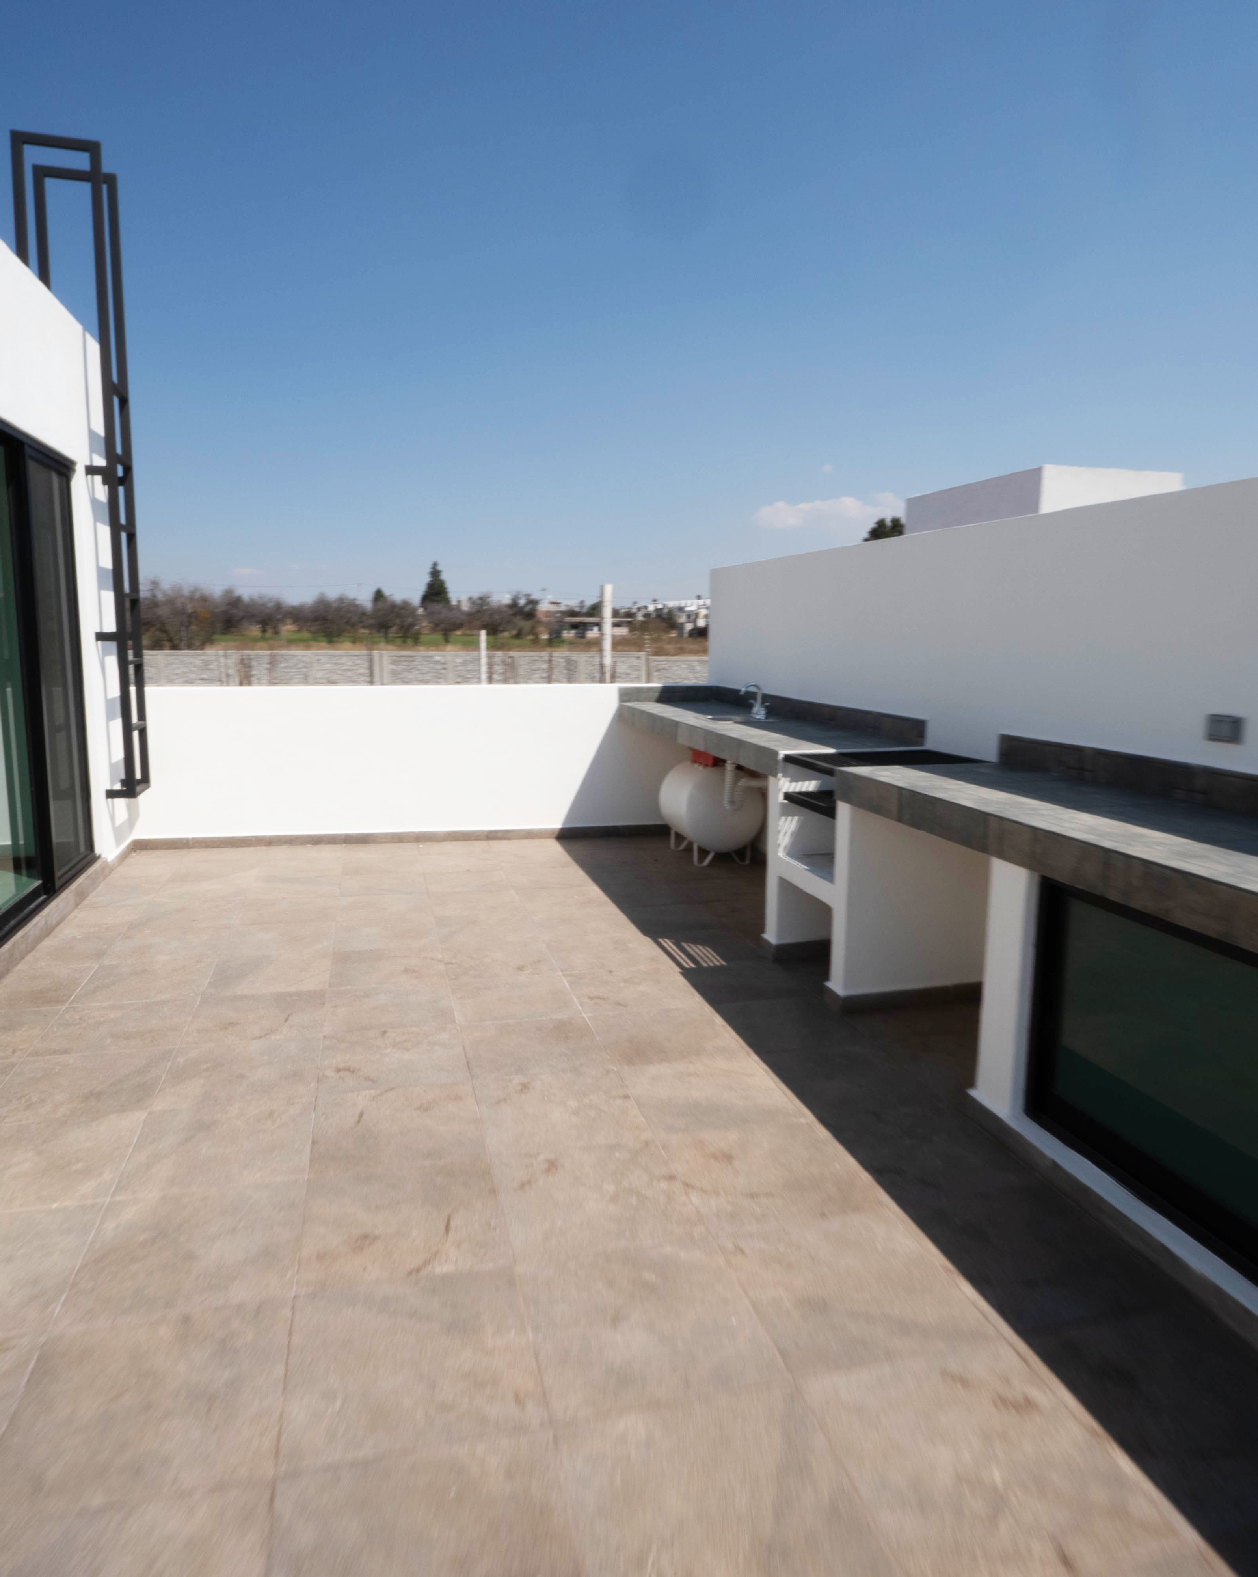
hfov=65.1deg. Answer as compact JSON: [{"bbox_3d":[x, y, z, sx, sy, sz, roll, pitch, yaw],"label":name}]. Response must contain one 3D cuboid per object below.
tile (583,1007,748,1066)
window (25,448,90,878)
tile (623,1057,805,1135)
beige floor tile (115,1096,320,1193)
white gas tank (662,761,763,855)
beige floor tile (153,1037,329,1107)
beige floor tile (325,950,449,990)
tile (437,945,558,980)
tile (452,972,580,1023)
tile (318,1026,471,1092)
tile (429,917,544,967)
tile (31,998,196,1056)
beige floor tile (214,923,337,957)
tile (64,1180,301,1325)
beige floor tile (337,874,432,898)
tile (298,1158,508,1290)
[{"bbox_3d":[0.123,0.870,3.451,0.451,0.012,0.447,-1,9,-15],"label":"tile"},{"bbox_3d":[-2.747,-0.566,4.762,0.040,1.917,0.625,-1,9,-15],"label":"window"},{"bbox_3d":[0.235,0.929,2.990,0.450,0.010,0.450,-1,9,-15],"label":"tile"},{"bbox_3d":[-1.073,0.944,2.611,0.450,0.010,0.452,-1,9,-15],"label":"beige floor tile"},{"bbox_3d":[0.504,0.107,6.084,0.500,0.520,0.750,-1,9,-15],"label":"white gas tank"},{"bbox_3d":[-1.187,0.875,3.043,0.450,0.010,0.452,-1,9,-15],"label":"beige floor tile"},{"bbox_3d":[-0.999,0.741,4.091,0.451,0.012,0.458,-1,9,-15],"label":"beige floor tile"},{"bbox_3d":[-0.550,0.724,4.179,0.450,0.010,0.450,-1,9,-15],"label":"tile"},{"bbox_3d":[-0.431,0.790,3.704,0.450,0.010,0.452,-1,9,-15],"label":"tile"},{"bbox_3d":[-0.752,0.867,3.157,0.450,0.010,0.452,-1,9,-15],"label":"tile"},{"bbox_3d":[-0.601,0.688,4.340,0.450,0.010,0.520,-1,9,-15],"label":"tile"},{"bbox_3d":[-1.766,0.825,3.420,0.446,0.012,0.446,-1,9,-15],"label":"tile"},{"bbox_3d":[-1.546,0.670,4.383,0.450,0.010,0.450,-1,9,-15],"label":"beige floor tile"},{"bbox_3d":[-0.978,1.032,2.221,0.449,0.012,0.453,-1,9,-15],"label":"tile"},{"bbox_3d":[-1.336,0.519,5.367,0.450,0.010,0.450,-1,9,-15],"label":"beige floor tile"},{"bbox_3d":[-0.530,1.017,2.326,0.450,0.010,0.450,-1,9,-15],"label":"tile"}]

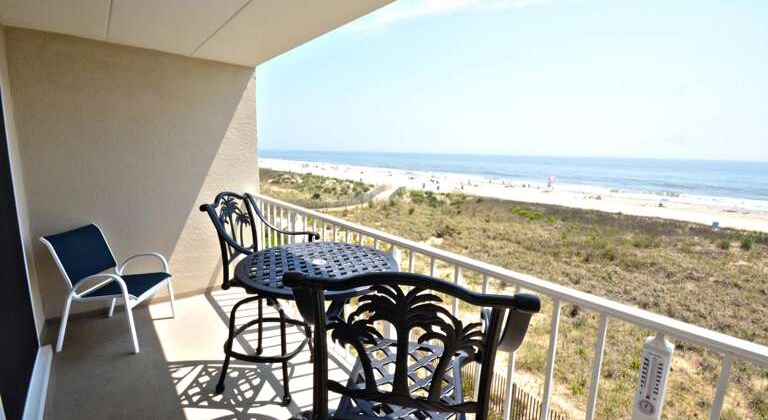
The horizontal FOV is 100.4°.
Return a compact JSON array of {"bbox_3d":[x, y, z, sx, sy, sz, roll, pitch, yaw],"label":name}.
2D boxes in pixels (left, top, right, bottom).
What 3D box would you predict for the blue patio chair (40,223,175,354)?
[{"bbox_3d":[-2.196,0.607,2.631,0.630,0.880,0.570,1,10,-4],"label":"blue patio chair"}]

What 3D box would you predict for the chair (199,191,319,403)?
[{"bbox_3d":[-0.797,0.528,2.151,0.550,1.260,0.590,2,10,3],"label":"chair"}]

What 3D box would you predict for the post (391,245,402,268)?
[{"bbox_3d":[0.040,0.705,1.972,0.062,1.000,0.062,-8,13,-41],"label":"post"}]

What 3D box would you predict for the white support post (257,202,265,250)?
[{"bbox_3d":[-1.340,0.407,3.498,0.060,1.000,0.060,-8,13,-41],"label":"white support post"}]

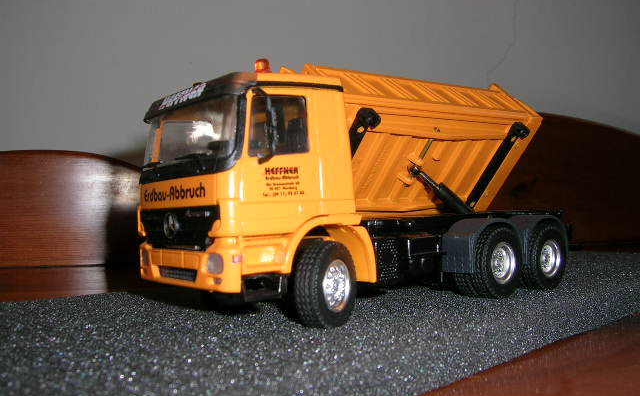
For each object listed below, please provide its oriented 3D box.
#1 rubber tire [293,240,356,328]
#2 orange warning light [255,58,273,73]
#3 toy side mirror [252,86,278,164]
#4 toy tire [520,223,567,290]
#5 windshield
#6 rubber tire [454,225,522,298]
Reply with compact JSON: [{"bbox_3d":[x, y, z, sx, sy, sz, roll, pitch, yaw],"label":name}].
[{"bbox_3d":[0.002,0.022,0.159,0.006,0.021,0.021,-3,-2,31],"label":"rubber tire"},{"bbox_3d":[-0.013,-0.031,0.153,0.004,0.004,0.004,-2,-1,0],"label":"orange warning light"},{"bbox_3d":[-0.012,-0.016,0.142,0.003,0.017,0.006,-1,-2,-40],"label":"toy side mirror"},{"bbox_3d":[0.075,0.020,0.223,0.021,0.021,0.011,-1,-2,-40],"label":"toy tire"},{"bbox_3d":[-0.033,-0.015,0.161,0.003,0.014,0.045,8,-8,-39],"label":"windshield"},{"bbox_3d":[0.054,0.021,0.205,0.021,0.021,0.011,-1,-2,-40],"label":"rubber tire"}]

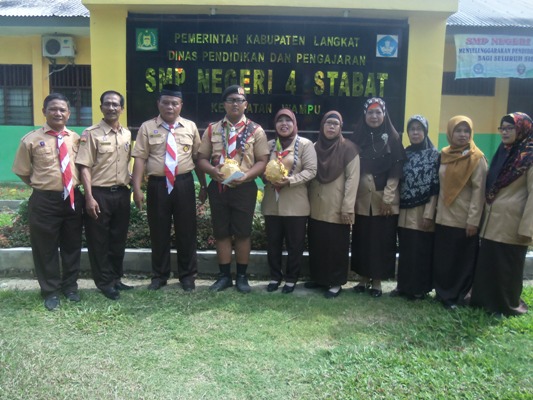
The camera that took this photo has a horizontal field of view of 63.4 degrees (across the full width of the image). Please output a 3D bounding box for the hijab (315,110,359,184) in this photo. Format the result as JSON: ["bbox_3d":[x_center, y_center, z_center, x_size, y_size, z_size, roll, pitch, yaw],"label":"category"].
[{"bbox_3d":[0.595,-0.447,3.660,0.340,0.608,0.320,4,8,22],"label":"hijab"}]

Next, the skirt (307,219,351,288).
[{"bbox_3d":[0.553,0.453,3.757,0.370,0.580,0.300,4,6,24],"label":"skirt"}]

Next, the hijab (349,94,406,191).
[{"bbox_3d":[0.918,-0.465,3.540,0.413,0.746,0.340,3,7,16],"label":"hijab"}]

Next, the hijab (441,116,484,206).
[{"bbox_3d":[1.555,-0.313,3.420,0.380,0.740,0.300,5,7,32],"label":"hijab"}]

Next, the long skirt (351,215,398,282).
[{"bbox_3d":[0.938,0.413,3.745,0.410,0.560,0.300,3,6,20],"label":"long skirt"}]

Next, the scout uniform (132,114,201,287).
[{"bbox_3d":[-0.855,-0.006,3.680,0.572,1.417,0.320,0,7,-9],"label":"scout uniform"}]

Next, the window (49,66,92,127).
[{"bbox_3d":[-4.781,-2.569,10.600,1.100,1.500,0.120,1,6,0],"label":"window"}]

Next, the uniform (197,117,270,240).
[{"bbox_3d":[-0.280,-0.204,3.650,0.579,1.016,0.360,1,7,-2],"label":"uniform"}]

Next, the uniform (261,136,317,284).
[{"bbox_3d":[0.190,0.082,3.730,0.453,1.248,0.320,3,7,11],"label":"uniform"}]

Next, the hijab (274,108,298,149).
[{"bbox_3d":[0.168,-0.601,3.622,0.210,0.320,0.240,2,6,12],"label":"hijab"}]

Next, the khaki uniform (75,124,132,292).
[{"bbox_3d":[-1.351,0.048,3.590,0.429,1.395,0.320,-2,8,-24],"label":"khaki uniform"}]

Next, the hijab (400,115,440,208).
[{"bbox_3d":[1.270,-0.328,3.579,0.380,0.760,0.290,5,7,32],"label":"hijab"}]

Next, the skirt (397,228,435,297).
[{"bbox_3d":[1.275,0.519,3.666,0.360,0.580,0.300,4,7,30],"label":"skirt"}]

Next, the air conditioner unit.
[{"bbox_3d":[-4.949,-3.643,10.300,0.740,0.500,0.290,1,6,0],"label":"air conditioner unit"}]

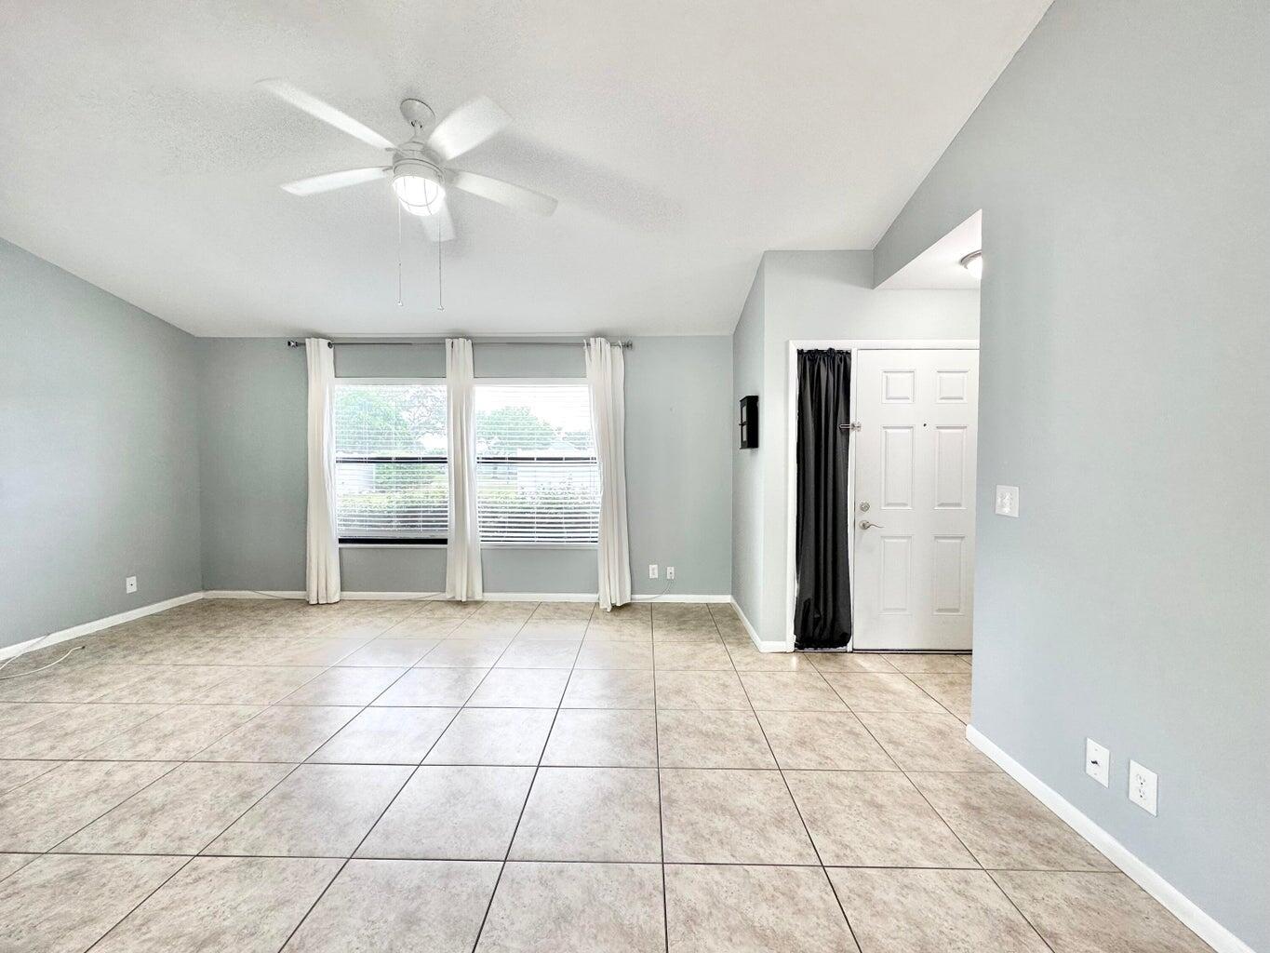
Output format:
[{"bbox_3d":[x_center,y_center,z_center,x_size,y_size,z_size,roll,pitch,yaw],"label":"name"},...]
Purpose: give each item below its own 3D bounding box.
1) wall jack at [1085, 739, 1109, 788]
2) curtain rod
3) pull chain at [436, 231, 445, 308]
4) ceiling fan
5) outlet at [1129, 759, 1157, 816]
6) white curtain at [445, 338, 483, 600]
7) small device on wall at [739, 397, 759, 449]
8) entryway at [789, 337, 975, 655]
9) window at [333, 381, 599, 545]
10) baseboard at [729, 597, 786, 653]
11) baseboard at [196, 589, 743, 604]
[{"bbox_3d":[1.548,0.959,1.721,0.009,0.124,0.083,0,2,1],"label":"wall jack"},{"bbox_3d":[-1.584,-1.181,4.592,3.126,0.060,0.080,0,2,1],"label":"curtain rod"},{"bbox_3d":[-0.882,-0.938,2.329,0.022,0.380,0.022,0,2,1],"label":"pull chain"},{"bbox_3d":[-0.996,-1.454,2.358,1.280,0.540,1.280,0,2,1],"label":"ceiling fan"},{"bbox_3d":[1.544,0.947,1.563,0.009,0.123,0.084,0,2,1],"label":"outlet"},{"bbox_3d":[-1.533,-0.046,4.618,0.311,2.364,0.120,0,2,1],"label":"white curtain"},{"bbox_3d":[0.827,-0.381,3.692,0.082,0.366,0.244,0,2,1],"label":"small device on wall"},{"bbox_3d":[1.738,0.136,3.477,1.435,2.107,0.110,0,2,1],"label":"entryway"},{"bbox_3d":[-1.561,-0.127,4.748,2.607,1.531,0.120,0,2,1],"label":"window"},{"bbox_3d":[0.952,1.136,4.077,0.175,0.072,1.212,0,2,1],"label":"baseboard"},{"bbox_3d":[-1.579,1.117,4.740,4.923,0.071,0.018,0,2,1],"label":"baseboard"}]

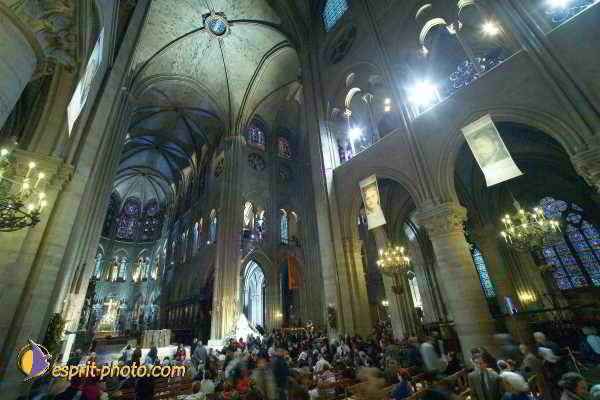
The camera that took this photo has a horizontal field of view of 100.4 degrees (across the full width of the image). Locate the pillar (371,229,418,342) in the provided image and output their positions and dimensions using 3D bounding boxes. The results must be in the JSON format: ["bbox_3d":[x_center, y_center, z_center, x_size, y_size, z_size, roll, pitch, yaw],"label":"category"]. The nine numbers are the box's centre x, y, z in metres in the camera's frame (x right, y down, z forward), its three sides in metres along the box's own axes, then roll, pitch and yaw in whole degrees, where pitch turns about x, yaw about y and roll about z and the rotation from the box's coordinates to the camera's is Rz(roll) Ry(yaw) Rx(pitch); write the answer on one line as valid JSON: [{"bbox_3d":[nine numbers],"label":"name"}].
[{"bbox_3d":[6.713,5.646,17.776,1.500,7.420,1.500,14,-30,-36],"label":"pillar"}]

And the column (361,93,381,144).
[{"bbox_3d":[4.442,-5.064,15.461,0.420,3.650,0.420,14,-30,-36],"label":"column"}]

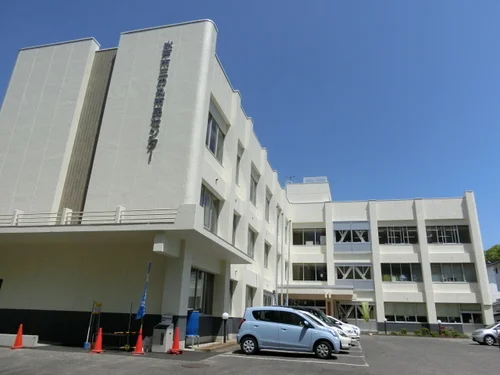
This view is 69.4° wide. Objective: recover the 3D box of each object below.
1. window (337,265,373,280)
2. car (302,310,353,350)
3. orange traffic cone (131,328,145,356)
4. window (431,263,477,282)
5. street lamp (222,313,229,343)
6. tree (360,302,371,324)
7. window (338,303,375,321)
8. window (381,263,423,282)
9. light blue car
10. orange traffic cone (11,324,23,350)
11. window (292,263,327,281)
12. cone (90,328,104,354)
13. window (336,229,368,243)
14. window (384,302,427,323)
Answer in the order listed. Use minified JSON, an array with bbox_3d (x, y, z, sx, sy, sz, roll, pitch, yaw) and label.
[{"bbox_3d":[10.174,8.313,35.263,3.205,1.307,0.150,-3,-20,14],"label":"window"},{"bbox_3d":[2.243,5.867,14.941,3.850,1.530,1.690,-3,-20,14],"label":"car"},{"bbox_3d":[-3.392,4.720,11.095,0.360,0.700,0.360,-3,-20,14],"label":"orange traffic cone"},{"bbox_3d":[18.930,7.932,33.469,3.750,1.720,0.130,-3,-20,14],"label":"window"},{"bbox_3d":[-1.027,5.996,15.436,0.260,1.200,0.260,2,-19,1],"label":"street lamp"},{"bbox_3d":[10.237,11.045,32.078,0.630,1.720,0.400,-3,-20,14],"label":"tree"},{"bbox_3d":[10.125,11.705,34.064,2.949,1.255,0.150,-3,-20,14],"label":"window"},{"bbox_3d":[14.572,8.171,34.573,3.650,1.720,0.130,-3,-20,14],"label":"window"},{"bbox_3d":[1.407,5.102,12.866,3.400,1.530,1.480,-1,-20,10],"label":"light blue car"},{"bbox_3d":[-7.075,4.579,11.125,0.360,0.700,0.360,-3,-20,14],"label":"orange traffic cone"},{"bbox_3d":[6.052,8.557,36.617,3.425,1.713,0.150,-3,-20,14],"label":"window"},{"bbox_3d":[-4.594,4.646,11.027,0.360,0.700,0.360,-3,-20,14],"label":"cone"},{"bbox_3d":[10.298,4.901,36.450,3.248,1.242,0.150,-3,-20,14],"label":"window"},{"bbox_3d":[14.354,11.519,33.318,3.590,1.644,0.150,-3,-20,14],"label":"window"}]

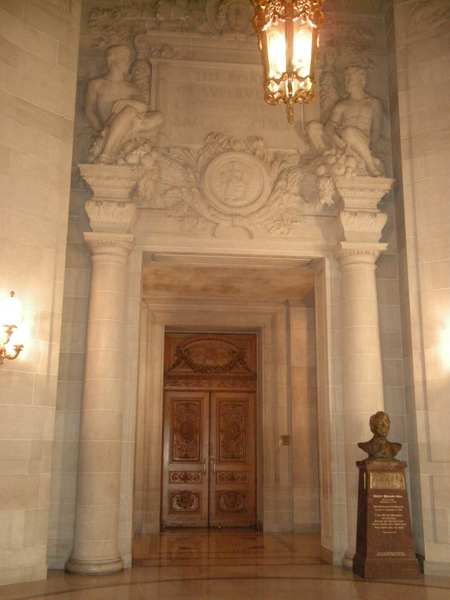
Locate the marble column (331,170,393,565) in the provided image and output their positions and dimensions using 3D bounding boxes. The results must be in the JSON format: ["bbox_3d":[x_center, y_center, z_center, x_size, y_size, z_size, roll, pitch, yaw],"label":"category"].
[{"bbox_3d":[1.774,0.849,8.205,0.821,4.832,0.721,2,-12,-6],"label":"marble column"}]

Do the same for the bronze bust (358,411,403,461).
[{"bbox_3d":[1.833,1.607,7.563,0.497,0.575,0.312,2,-12,-6],"label":"bronze bust"}]

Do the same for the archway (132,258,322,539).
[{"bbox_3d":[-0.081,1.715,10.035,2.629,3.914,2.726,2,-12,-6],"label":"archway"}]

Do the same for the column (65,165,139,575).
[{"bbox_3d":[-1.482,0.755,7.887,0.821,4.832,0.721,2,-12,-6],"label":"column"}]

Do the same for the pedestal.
[{"bbox_3d":[1.827,2.501,7.367,0.644,1.247,0.438,2,-12,-6],"label":"pedestal"}]

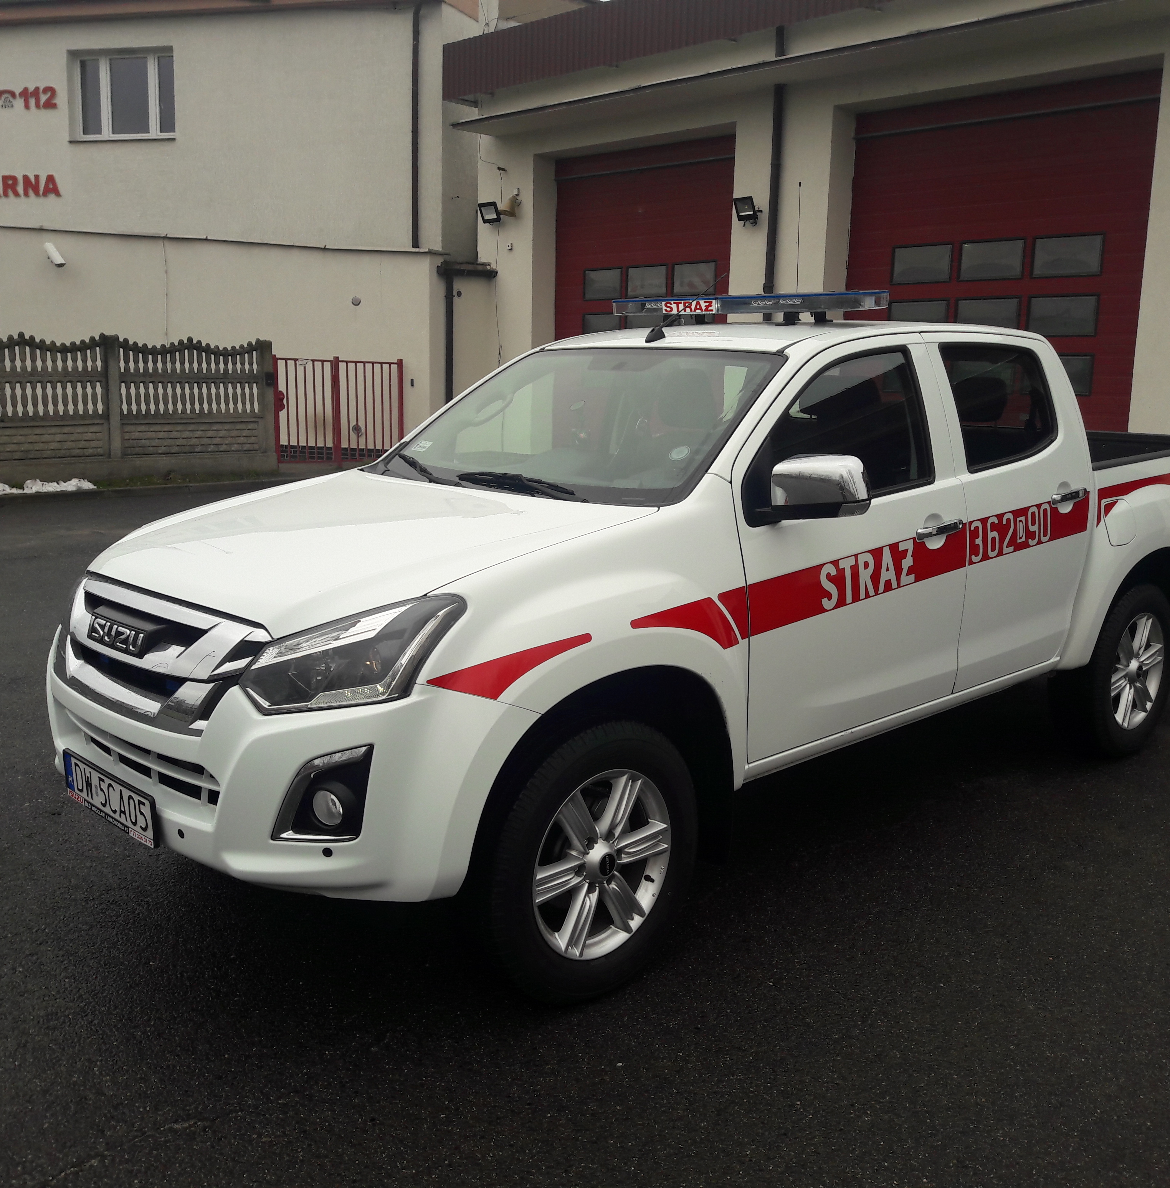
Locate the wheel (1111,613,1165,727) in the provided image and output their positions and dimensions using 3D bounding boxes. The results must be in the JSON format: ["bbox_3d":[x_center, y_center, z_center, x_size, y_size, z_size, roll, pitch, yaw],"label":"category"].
[{"bbox_3d":[2.249,0.312,5.412,0.487,0.487,0.190,-9,14,-42],"label":"wheel"}]

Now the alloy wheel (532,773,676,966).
[{"bbox_3d":[-0.009,0.675,3.327,0.487,0.487,0.190,-9,14,-42],"label":"alloy wheel"}]

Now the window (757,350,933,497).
[{"bbox_3d":[0.790,-0.529,4.004,0.960,0.490,0.045,-9,-6,-42],"label":"window"}]

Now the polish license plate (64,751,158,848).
[{"bbox_3d":[-1.213,0.517,3.281,0.025,0.130,0.530,-12,16,-42],"label":"polish license plate"}]

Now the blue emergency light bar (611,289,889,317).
[{"bbox_3d":[0.582,-1.052,4.683,0.260,0.062,1.120,-9,14,-42],"label":"blue emergency light bar"}]

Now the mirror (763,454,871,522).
[{"bbox_3d":[0.645,-0.292,3.557,0.140,0.190,0.265,-9,14,-42],"label":"mirror"}]

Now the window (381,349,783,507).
[{"bbox_3d":[-0.039,-0.603,4.176,1.470,0.100,0.825,11,46,46],"label":"window"}]

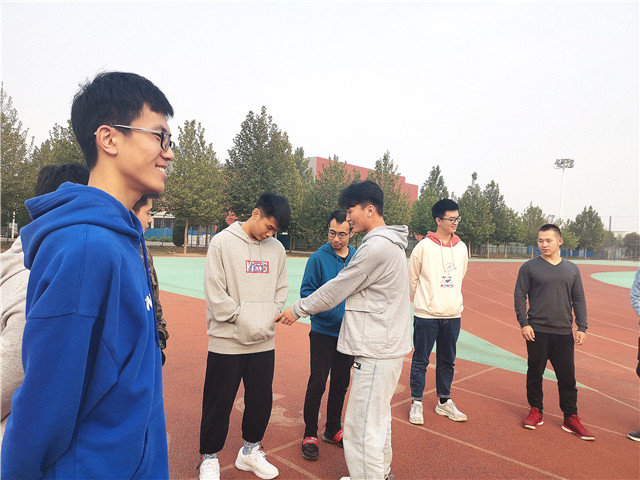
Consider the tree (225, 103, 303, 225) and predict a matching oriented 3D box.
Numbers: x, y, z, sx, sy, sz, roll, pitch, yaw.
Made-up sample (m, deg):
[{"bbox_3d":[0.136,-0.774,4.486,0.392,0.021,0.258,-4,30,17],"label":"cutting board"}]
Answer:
[{"bbox_3d":[-4.366,-4.518,36.500,5.600,11.200,5.400,3,0,-6],"label":"tree"}]

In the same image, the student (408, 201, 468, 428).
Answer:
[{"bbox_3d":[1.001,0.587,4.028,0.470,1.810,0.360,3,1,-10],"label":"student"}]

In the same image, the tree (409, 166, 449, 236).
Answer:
[{"bbox_3d":[10.161,-2.586,44.004,3.800,8.286,3.800,3,1,0],"label":"tree"}]

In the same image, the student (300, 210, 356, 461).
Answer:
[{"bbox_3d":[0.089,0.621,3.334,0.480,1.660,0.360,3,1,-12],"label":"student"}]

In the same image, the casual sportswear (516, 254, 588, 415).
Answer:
[{"bbox_3d":[1.873,0.789,3.936,0.530,1.300,0.280,3,1,10],"label":"casual sportswear"}]

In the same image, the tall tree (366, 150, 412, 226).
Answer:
[{"bbox_3d":[5.582,-3.030,39.822,3.900,8.774,3.900,3,1,0],"label":"tall tree"}]

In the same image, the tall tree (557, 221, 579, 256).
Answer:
[{"bbox_3d":[41.190,-0.166,80.000,4.300,6.700,4.300,3,0,27],"label":"tall tree"}]

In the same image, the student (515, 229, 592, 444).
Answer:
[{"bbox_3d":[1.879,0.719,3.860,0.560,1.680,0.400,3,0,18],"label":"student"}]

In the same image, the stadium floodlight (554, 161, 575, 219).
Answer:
[{"bbox_3d":[52.860,-7.099,105.000,4.300,21.300,2.000,3,0,37],"label":"stadium floodlight"}]

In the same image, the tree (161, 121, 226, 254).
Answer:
[{"bbox_3d":[-8.554,-3.528,32.000,4.200,8.800,4.200,3,0,-16],"label":"tree"}]

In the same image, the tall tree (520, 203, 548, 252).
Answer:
[{"bbox_3d":[25.862,-1.154,58.336,3.100,6.790,3.100,3,1,0],"label":"tall tree"}]

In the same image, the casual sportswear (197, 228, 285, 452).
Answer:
[{"bbox_3d":[-0.468,0.606,2.900,0.480,1.400,0.310,3,1,-33],"label":"casual sportswear"}]

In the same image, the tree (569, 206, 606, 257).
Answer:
[{"bbox_3d":[46.744,-1.311,84.000,6.000,9.200,6.000,3,0,30],"label":"tree"}]

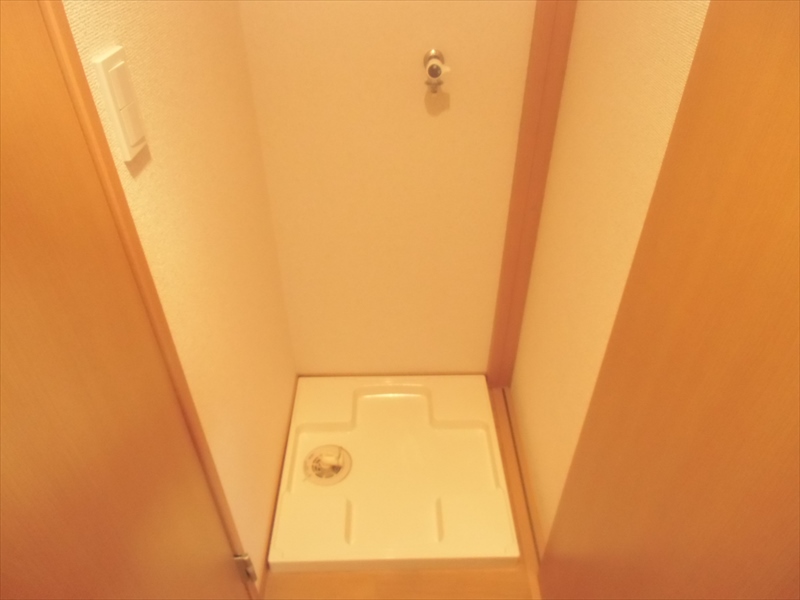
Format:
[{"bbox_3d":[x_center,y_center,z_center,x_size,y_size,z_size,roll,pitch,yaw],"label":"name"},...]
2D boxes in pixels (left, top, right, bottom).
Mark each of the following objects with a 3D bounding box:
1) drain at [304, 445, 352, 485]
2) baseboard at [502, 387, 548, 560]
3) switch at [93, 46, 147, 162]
[{"bbox_3d":[-0.215,0.492,1.648,0.145,0.030,0.145,-1,38,-1],"label":"drain"},{"bbox_3d":[0.376,0.475,1.682,0.022,0.065,0.620,-1,38,-1],"label":"baseboard"},{"bbox_3d":[-0.347,-0.244,0.694,0.012,0.120,0.070,-1,38,-1],"label":"switch"}]

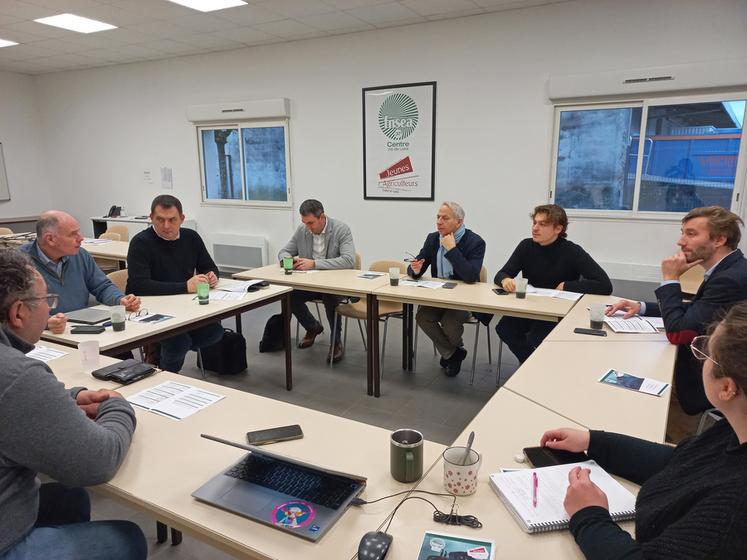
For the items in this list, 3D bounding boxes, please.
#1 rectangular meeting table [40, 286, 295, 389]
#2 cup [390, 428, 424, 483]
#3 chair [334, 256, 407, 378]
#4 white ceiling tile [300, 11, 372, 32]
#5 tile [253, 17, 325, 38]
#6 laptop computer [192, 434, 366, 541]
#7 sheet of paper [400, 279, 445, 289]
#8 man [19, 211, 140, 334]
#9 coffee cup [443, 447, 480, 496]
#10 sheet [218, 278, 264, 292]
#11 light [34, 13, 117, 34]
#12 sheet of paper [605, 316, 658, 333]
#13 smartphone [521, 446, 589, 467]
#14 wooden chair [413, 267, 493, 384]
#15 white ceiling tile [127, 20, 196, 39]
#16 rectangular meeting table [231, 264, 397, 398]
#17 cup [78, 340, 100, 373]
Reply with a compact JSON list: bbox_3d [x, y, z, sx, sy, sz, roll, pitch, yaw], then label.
[{"bbox_3d":[-1.206,0.512,3.329,0.705,0.740,1.433,6,13,28],"label":"rectangular meeting table"},{"bbox_3d":[0.093,0.474,1.430,0.085,0.110,0.120,-1,12,-3],"label":"cup"},{"bbox_3d":[-0.004,0.279,4.251,0.470,0.800,0.530,7,14,34],"label":"chair"},{"bbox_3d":[-0.442,-2.699,5.615,0.600,0.020,0.600,6,14,28],"label":"white ceiling tile"},{"bbox_3d":[-0.930,-2.763,5.965,0.600,0.020,0.600,6,13,27],"label":"tile"},{"bbox_3d":[-0.230,0.457,1.313,0.355,0.152,0.238,6,13,27],"label":"laptop computer"},{"bbox_3d":[0.331,0.024,3.756,0.297,0.003,0.210,5,13,27],"label":"sheet of paper"},{"bbox_3d":[-1.691,0.260,3.140,0.780,1.290,0.660,8,14,33],"label":"man"},{"bbox_3d":[0.226,0.472,1.343,0.112,0.086,0.087,-12,16,-43],"label":"coffee cup"},{"bbox_3d":[-0.954,0.023,3.731,0.290,0.040,0.250,6,13,27],"label":"sheet"},{"bbox_3d":[-3.127,-2.716,5.693,0.590,0.030,0.600,5,13,27],"label":"light"},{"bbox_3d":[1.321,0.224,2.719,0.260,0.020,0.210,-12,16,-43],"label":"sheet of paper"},{"bbox_3d":[0.516,0.499,1.516,0.160,0.010,0.080,-1,12,-5],"label":"smartphone"},{"bbox_3d":[0.623,0.290,4.118,0.480,0.800,0.520,6,14,28],"label":"wooden chair"},{"bbox_3d":[-2.290,-2.751,5.951,0.600,0.020,0.600,6,13,27],"label":"white ceiling tile"},{"bbox_3d":[-0.412,0.330,4.149,1.215,0.745,0.590,6,13,28],"label":"rectangular meeting table"},{"bbox_3d":[-1.157,0.310,2.194,0.077,0.118,0.077,0,12,0],"label":"cup"}]

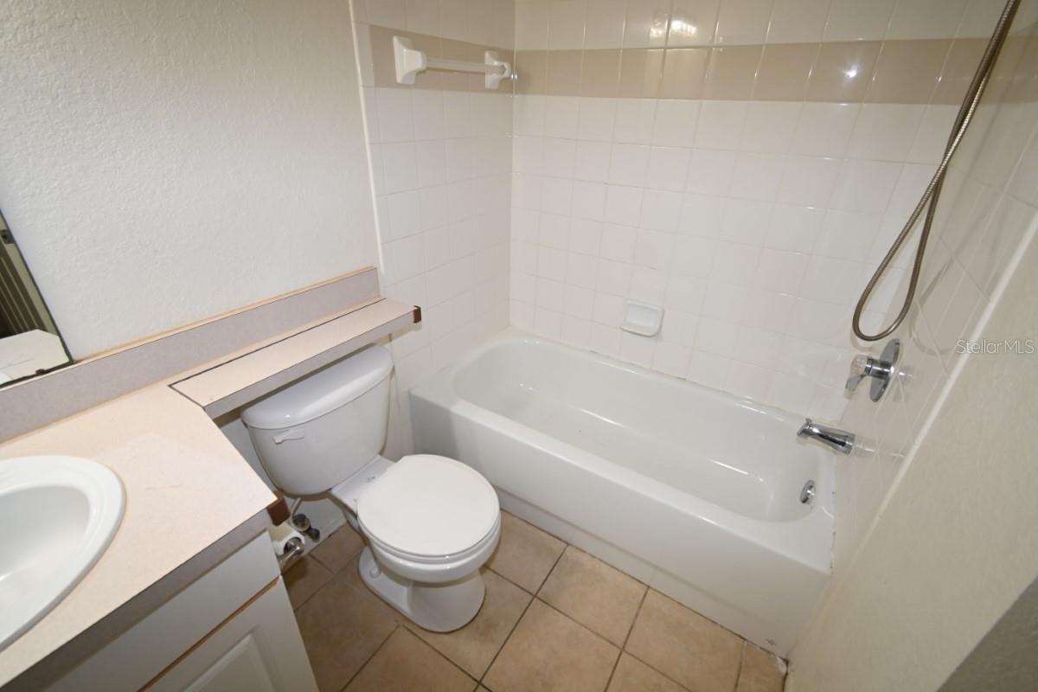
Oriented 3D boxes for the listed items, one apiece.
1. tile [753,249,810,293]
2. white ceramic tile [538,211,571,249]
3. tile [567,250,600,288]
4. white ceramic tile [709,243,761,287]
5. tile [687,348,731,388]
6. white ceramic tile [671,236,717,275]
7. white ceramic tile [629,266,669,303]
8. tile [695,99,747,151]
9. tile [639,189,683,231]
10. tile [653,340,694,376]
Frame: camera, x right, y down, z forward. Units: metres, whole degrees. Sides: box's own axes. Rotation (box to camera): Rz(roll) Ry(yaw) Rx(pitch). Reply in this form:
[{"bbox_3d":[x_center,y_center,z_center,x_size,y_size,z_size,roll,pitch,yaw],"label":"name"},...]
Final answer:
[{"bbox_3d":[0.952,-0.275,1.587,0.152,0.152,0.009,18,32,27],"label":"tile"},{"bbox_3d":[0.167,-0.528,2.005,0.153,0.152,0.010,18,32,28],"label":"white ceramic tile"},{"bbox_3d":[0.290,-0.345,1.993,0.152,0.152,0.010,17,32,26],"label":"tile"},{"bbox_3d":[0.835,-0.321,1.675,0.153,0.153,0.010,17,33,26],"label":"white ceramic tile"},{"bbox_3d":[0.813,0.094,1.861,0.152,0.152,0.008,18,32,27],"label":"tile"},{"bbox_3d":[0.690,-0.358,1.718,0.153,0.152,0.010,18,32,28],"label":"white ceramic tile"},{"bbox_3d":[0.554,-0.264,1.859,0.152,0.152,0.010,17,32,26],"label":"white ceramic tile"},{"bbox_3d":[0.701,-0.764,1.498,0.152,0.152,0.008,18,32,27],"label":"tile"},{"bbox_3d":[0.570,-0.543,1.735,0.153,0.153,0.010,17,33,26],"label":"tile"},{"bbox_3d":[0.679,0.053,1.934,0.152,0.152,0.008,18,32,27],"label":"tile"}]

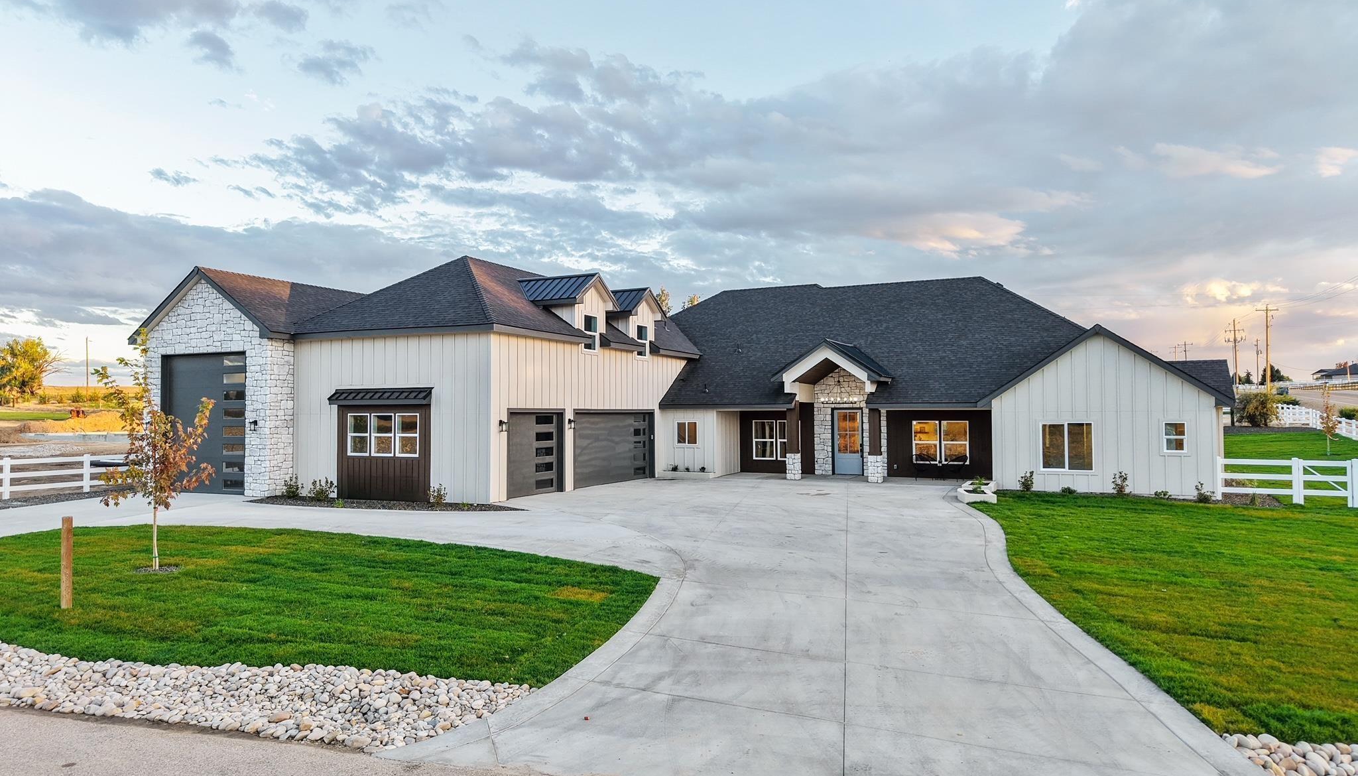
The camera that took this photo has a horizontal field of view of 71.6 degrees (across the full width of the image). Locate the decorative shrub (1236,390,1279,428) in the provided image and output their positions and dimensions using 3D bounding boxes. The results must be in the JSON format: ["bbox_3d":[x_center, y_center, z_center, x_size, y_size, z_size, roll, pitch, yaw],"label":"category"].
[{"bbox_3d":[42.448,1.458,69.040,2.800,2.839,2.700,-1,-2,32],"label":"decorative shrub"}]

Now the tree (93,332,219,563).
[{"bbox_3d":[-8.881,1.056,16.057,1.850,4.056,1.800,1,-2,-29],"label":"tree"}]

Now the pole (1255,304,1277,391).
[{"bbox_3d":[72.038,-3.903,115.178,2.440,12.606,0.400,-1,-2,25],"label":"pole"}]

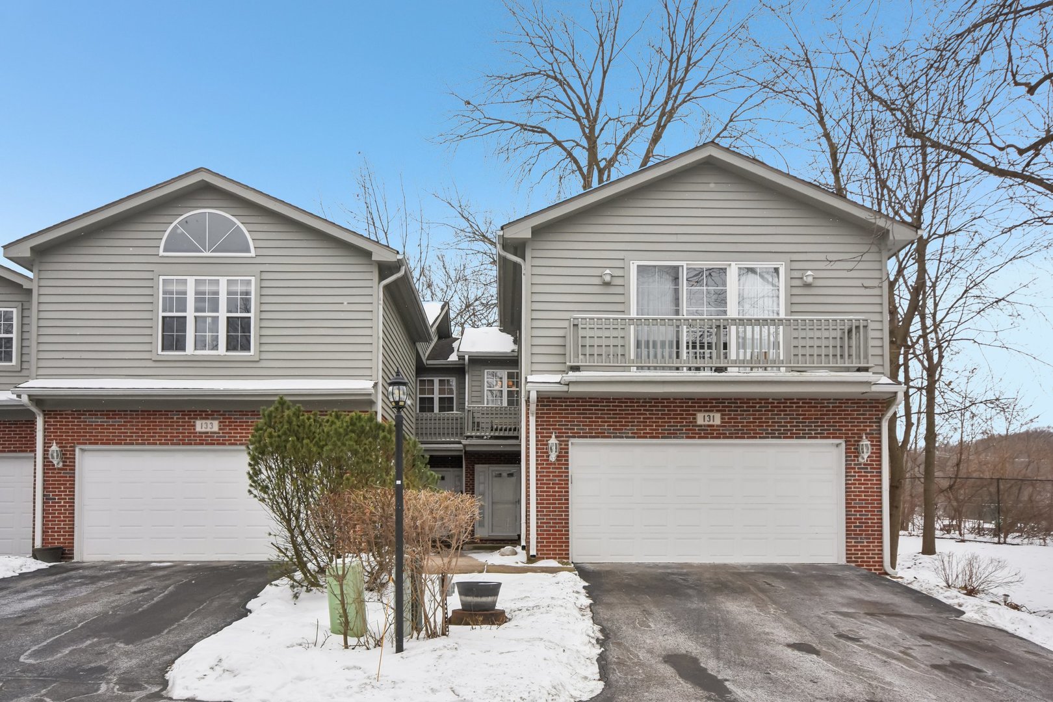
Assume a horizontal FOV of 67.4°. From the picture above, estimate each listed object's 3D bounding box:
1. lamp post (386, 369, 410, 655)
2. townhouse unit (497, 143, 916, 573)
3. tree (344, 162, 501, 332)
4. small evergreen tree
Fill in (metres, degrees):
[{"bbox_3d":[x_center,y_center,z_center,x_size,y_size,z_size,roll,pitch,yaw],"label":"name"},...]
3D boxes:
[{"bbox_3d":[-1.292,1.626,8.000,0.225,2.880,0.225,0,-3,-2],"label":"lamp post"},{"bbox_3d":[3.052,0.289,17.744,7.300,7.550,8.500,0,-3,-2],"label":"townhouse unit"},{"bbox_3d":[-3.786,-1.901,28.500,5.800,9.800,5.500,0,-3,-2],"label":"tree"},{"bbox_3d":[-2.631,2.014,11.200,2.600,2.700,2.400,0,-3,-2],"label":"small evergreen tree"}]

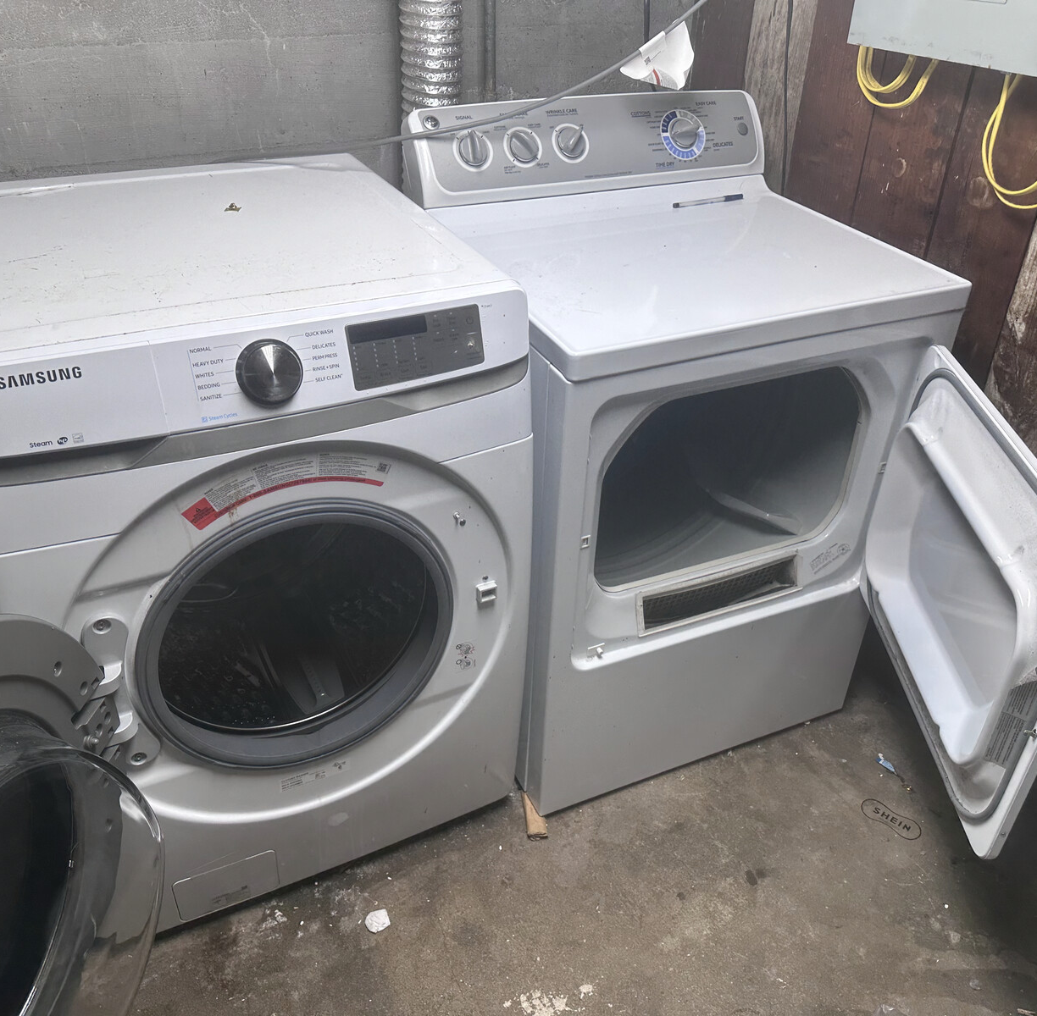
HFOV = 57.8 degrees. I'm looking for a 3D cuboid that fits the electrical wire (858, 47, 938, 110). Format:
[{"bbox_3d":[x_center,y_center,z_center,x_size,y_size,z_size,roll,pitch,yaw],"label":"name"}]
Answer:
[{"bbox_3d":[0.599,-0.684,1.496,0.050,0.090,0.135,-19,40,-27],"label":"electrical wire"}]

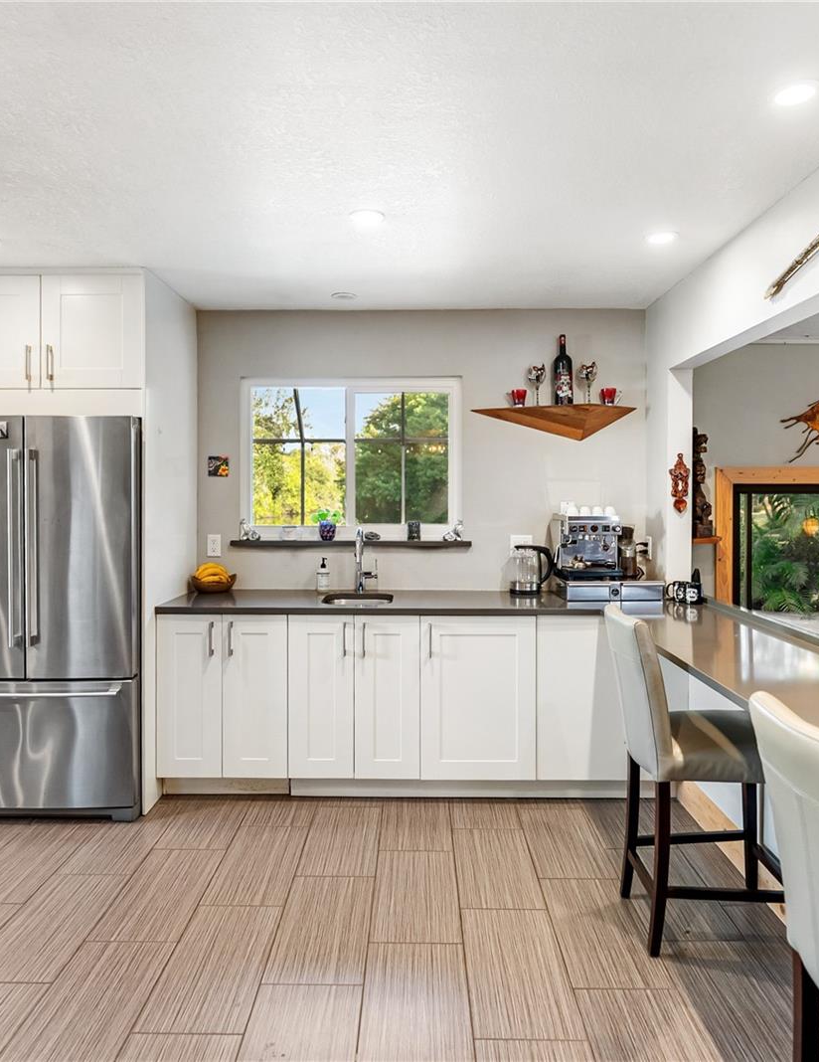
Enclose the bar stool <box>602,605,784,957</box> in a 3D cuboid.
[{"bbox_3d":[0.975,0.794,2.373,0.576,1.050,0.449,0,3,1],"label":"bar stool"}]

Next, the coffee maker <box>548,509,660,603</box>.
[{"bbox_3d":[1.015,0.124,3.655,0.485,0.425,0.350,0,1,1],"label":"coffee maker"}]

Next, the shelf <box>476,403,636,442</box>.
[{"bbox_3d":[0.773,-0.575,3.772,0.899,0.182,0.222,0,3,1],"label":"shelf"}]

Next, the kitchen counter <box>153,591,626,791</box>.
[{"bbox_3d":[0.020,0.795,3.570,2.384,0.921,0.626,0,3,1],"label":"kitchen counter"}]

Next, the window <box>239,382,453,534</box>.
[{"bbox_3d":[-0.320,-0.406,3.910,1.190,0.880,0.100,0,1,1],"label":"window"}]

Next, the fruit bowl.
[{"bbox_3d":[-1.044,0.282,3.770,0.245,0.102,0.220,0,1,1],"label":"fruit bowl"}]

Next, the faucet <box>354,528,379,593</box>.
[{"bbox_3d":[-0.222,0.157,3.646,0.126,0.354,0.222,0,3,1],"label":"faucet"}]

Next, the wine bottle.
[{"bbox_3d":[0.815,-0.849,3.740,0.102,0.375,0.102,0,1,1],"label":"wine bottle"}]

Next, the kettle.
[{"bbox_3d":[0.650,0.207,3.760,0.236,0.250,0.165,0,1,1],"label":"kettle"}]

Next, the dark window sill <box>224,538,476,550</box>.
[{"bbox_3d":[-0.315,0.076,3.810,1.280,0.036,0.150,0,1,1],"label":"dark window sill"}]

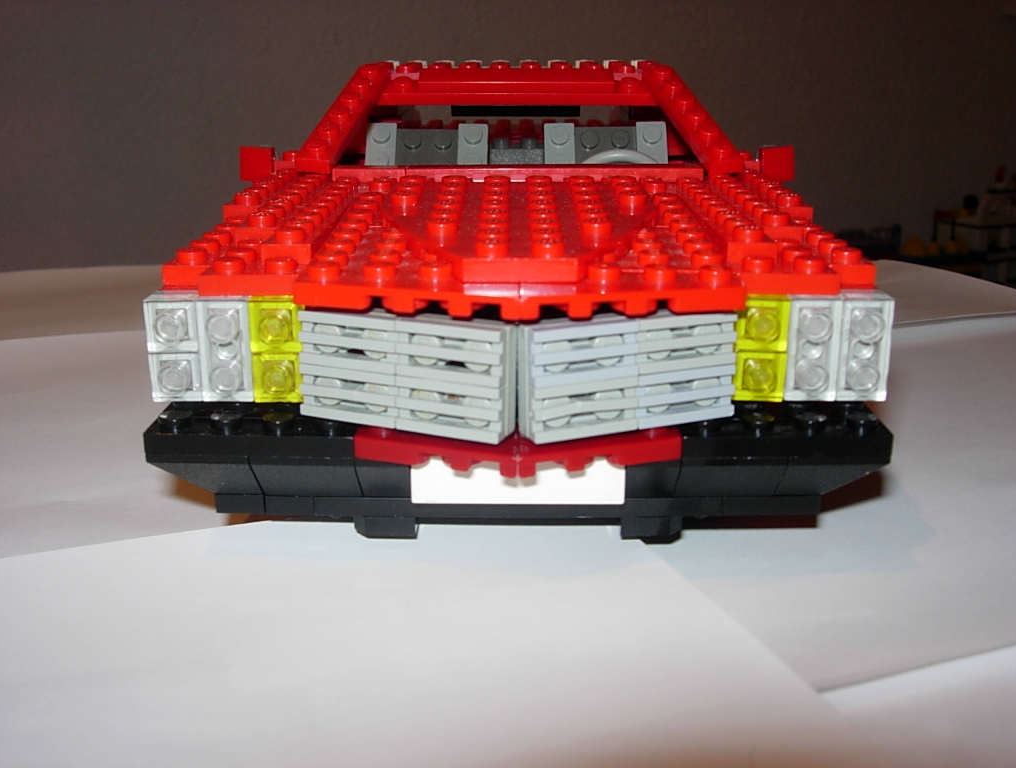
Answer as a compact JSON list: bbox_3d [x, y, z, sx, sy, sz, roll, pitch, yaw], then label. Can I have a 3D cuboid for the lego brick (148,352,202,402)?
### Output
[{"bbox_3d":[-0.050,-0.003,0.175,0.008,0.008,0.011,0,17,0],"label":"lego brick"}]

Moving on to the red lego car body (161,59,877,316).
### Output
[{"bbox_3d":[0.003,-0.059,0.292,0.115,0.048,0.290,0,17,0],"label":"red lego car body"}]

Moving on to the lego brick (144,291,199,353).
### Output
[{"bbox_3d":[-0.050,-0.010,0.173,0.008,0.008,0.011,0,17,0],"label":"lego brick"}]

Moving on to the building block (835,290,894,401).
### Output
[{"bbox_3d":[0.054,-0.006,0.174,0.008,0.016,0.011,0,17,0],"label":"building block"}]

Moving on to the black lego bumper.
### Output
[{"bbox_3d":[0.002,0.014,0.178,0.112,0.022,0.018,0,17,0],"label":"black lego bumper"}]

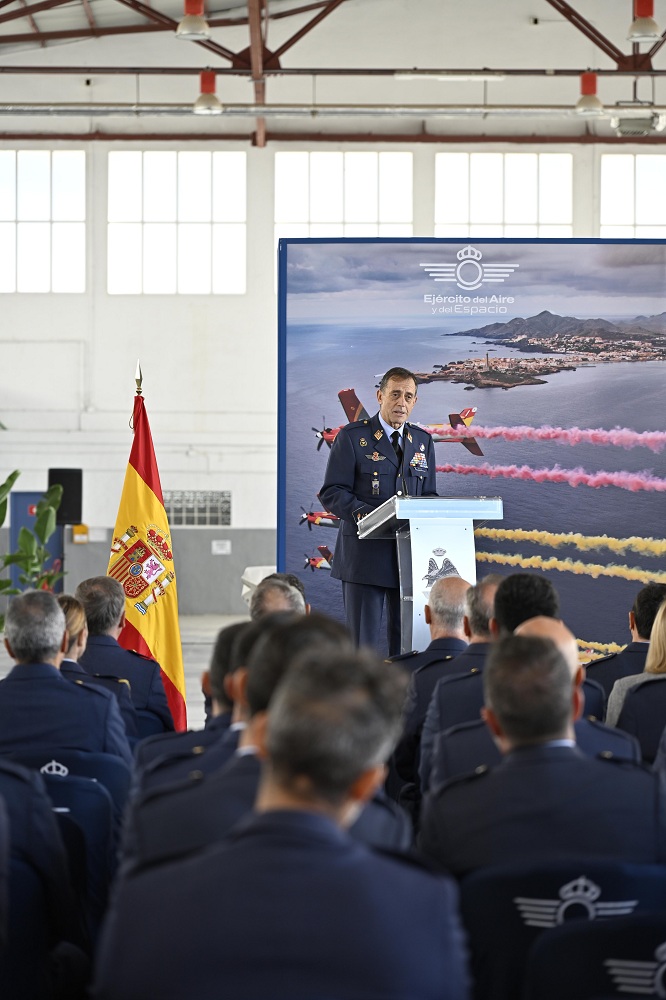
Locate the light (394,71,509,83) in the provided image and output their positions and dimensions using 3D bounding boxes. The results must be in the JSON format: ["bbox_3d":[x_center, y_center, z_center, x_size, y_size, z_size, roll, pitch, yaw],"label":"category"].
[{"bbox_3d":[1.636,-5.948,46.800,1.600,0.140,0.180,0,0,1],"label":"light"}]

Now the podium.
[{"bbox_3d":[0.417,0.580,14.250,0.510,1.190,0.420,0,0,-25],"label":"podium"}]

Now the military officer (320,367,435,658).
[{"bbox_3d":[0.200,0.295,14.650,0.560,1.760,0.430,0,0,-25],"label":"military officer"}]

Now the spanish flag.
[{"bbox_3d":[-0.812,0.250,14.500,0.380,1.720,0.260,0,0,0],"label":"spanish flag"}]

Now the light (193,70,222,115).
[{"bbox_3d":[-1.756,-5.748,47.000,0.420,0.620,0.420,0,0,1],"label":"light"}]

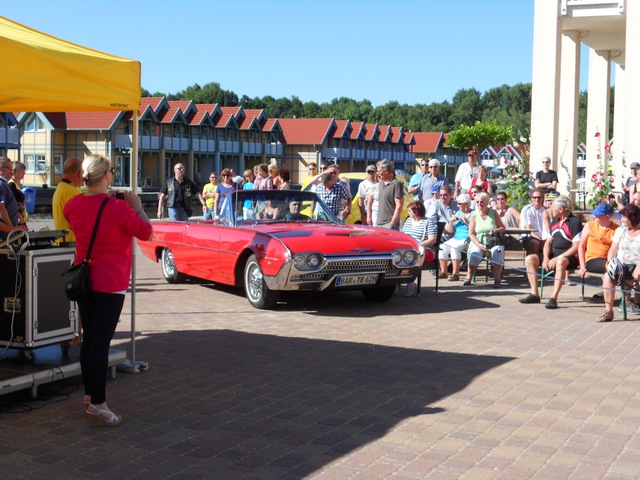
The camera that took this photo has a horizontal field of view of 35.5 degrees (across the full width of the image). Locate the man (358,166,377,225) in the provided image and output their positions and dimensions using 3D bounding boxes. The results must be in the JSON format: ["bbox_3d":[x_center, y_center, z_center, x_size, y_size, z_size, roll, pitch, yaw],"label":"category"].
[{"bbox_3d":[0.776,-0.374,16.659,0.500,1.740,0.320,1,4,7],"label":"man"}]

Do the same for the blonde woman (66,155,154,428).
[{"bbox_3d":[-1.399,0.301,6.478,0.480,1.700,0.500,-2,5,-40],"label":"blonde woman"}]

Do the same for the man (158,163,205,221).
[{"bbox_3d":[-2.414,-0.453,17.359,0.720,1.750,0.380,1,4,-6],"label":"man"}]

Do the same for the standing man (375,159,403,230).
[{"bbox_3d":[0.905,-0.188,13.461,0.470,1.790,0.320,3,4,26],"label":"standing man"}]

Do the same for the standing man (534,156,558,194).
[{"bbox_3d":[4.478,-0.759,19.860,0.500,1.770,0.340,2,4,9],"label":"standing man"}]

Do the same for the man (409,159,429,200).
[{"bbox_3d":[1.790,-0.575,18.261,0.500,1.790,0.330,0,4,-11],"label":"man"}]

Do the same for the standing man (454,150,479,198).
[{"bbox_3d":[3.005,-0.907,20.362,0.550,1.830,0.340,1,4,0],"label":"standing man"}]

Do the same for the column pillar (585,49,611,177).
[{"bbox_3d":[7.382,-2.762,26.656,0.500,4.600,0.500,3,4,26],"label":"column pillar"}]

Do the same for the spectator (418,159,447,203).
[{"bbox_3d":[1.952,-0.497,17.361,0.520,1.800,0.330,1,4,7],"label":"spectator"}]

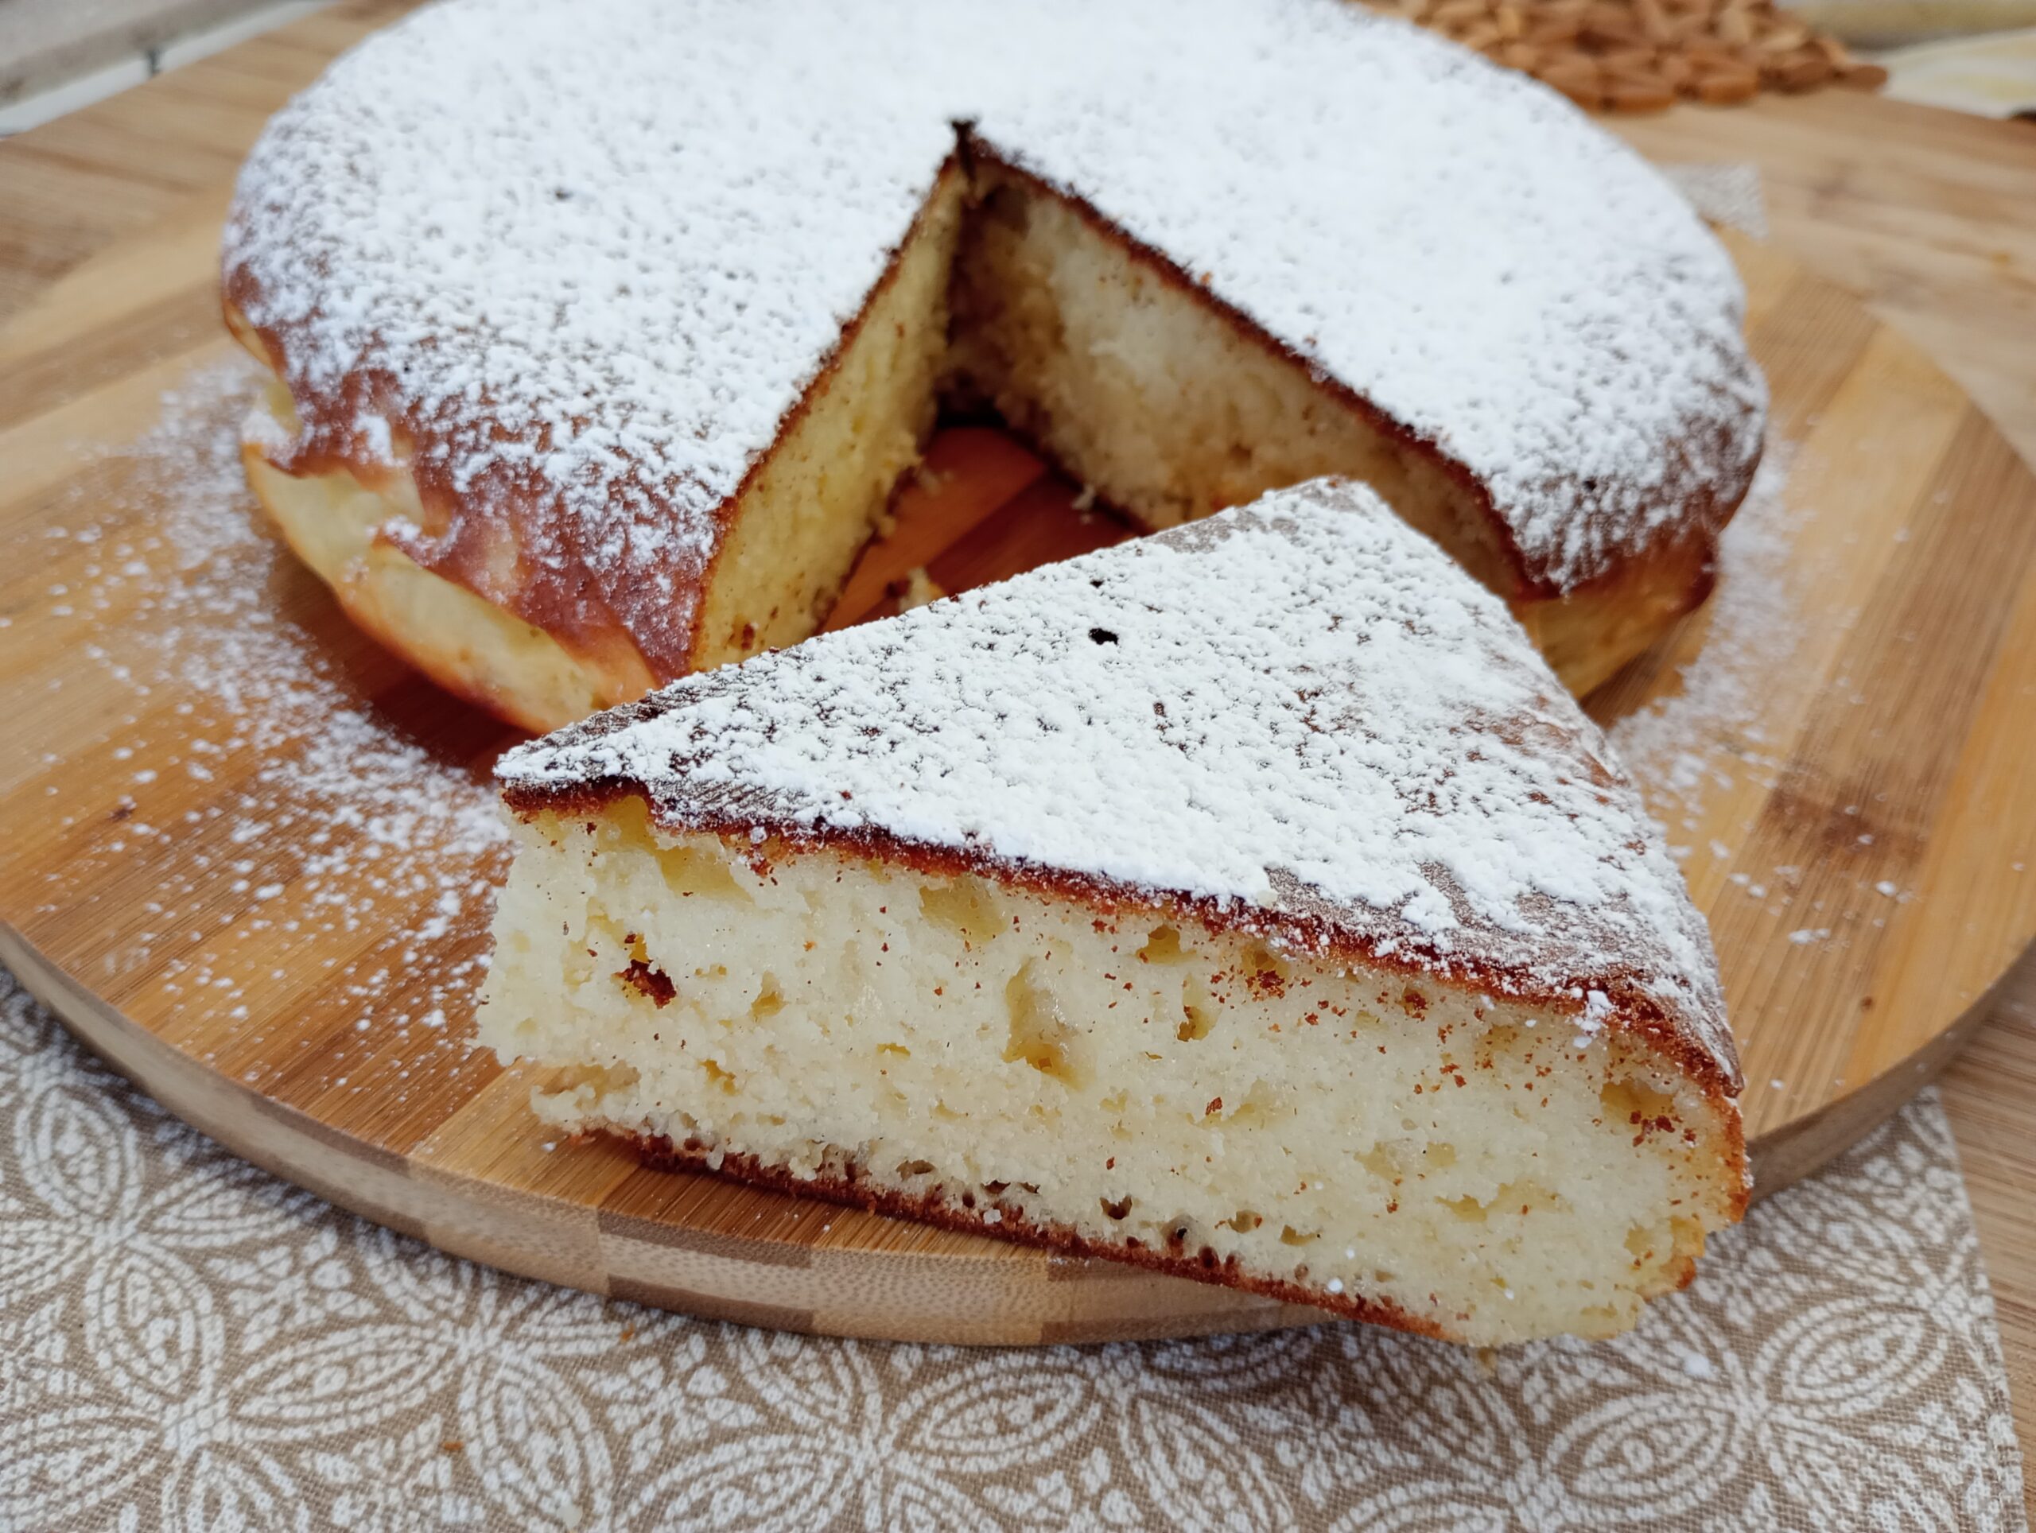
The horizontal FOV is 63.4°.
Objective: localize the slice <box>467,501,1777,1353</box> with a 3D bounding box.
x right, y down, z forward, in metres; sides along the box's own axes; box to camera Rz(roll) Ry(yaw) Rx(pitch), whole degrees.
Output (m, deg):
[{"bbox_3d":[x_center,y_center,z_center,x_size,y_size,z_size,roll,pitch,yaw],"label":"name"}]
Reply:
[{"bbox_3d":[0.009,0.012,0.166,0.113,0.049,0.084,-7,41,-12],"label":"slice"}]

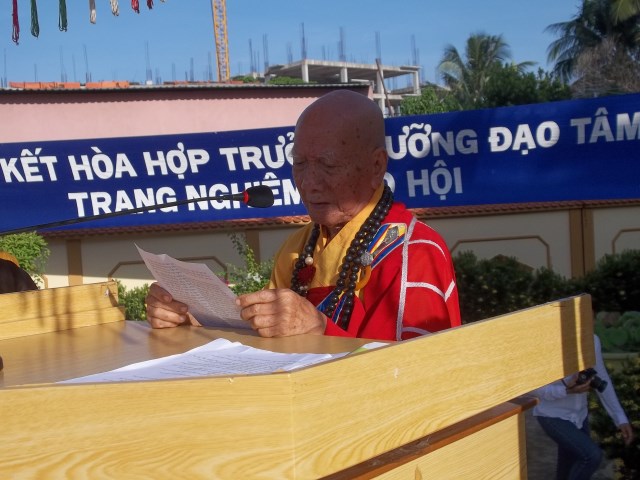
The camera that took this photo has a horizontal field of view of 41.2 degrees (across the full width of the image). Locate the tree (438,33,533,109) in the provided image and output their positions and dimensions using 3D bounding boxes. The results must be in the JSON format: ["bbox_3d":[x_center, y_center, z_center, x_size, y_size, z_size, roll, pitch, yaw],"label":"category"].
[{"bbox_3d":[9.000,-4.600,45.000,5.200,12.300,5.200,-3,0,11],"label":"tree"}]

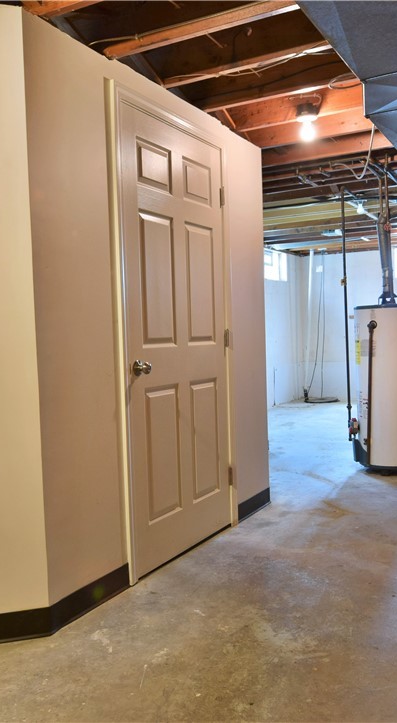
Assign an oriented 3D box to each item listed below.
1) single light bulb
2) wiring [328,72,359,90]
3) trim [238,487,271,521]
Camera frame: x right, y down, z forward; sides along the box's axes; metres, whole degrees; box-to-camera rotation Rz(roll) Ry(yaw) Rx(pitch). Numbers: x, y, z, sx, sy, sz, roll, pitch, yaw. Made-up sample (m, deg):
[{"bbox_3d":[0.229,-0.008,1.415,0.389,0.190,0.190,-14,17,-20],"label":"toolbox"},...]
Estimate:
[{"bbox_3d":[0.590,-1.244,3.415,0.075,0.115,0.075,0,3,30],"label":"single light bulb"},{"bbox_3d":[0.692,-1.322,2.987,0.150,0.070,0.100,0,3,30],"label":"wiring"},{"bbox_3d":[0.337,0.856,3.798,0.015,0.100,0.473,0,3,30],"label":"trim"}]

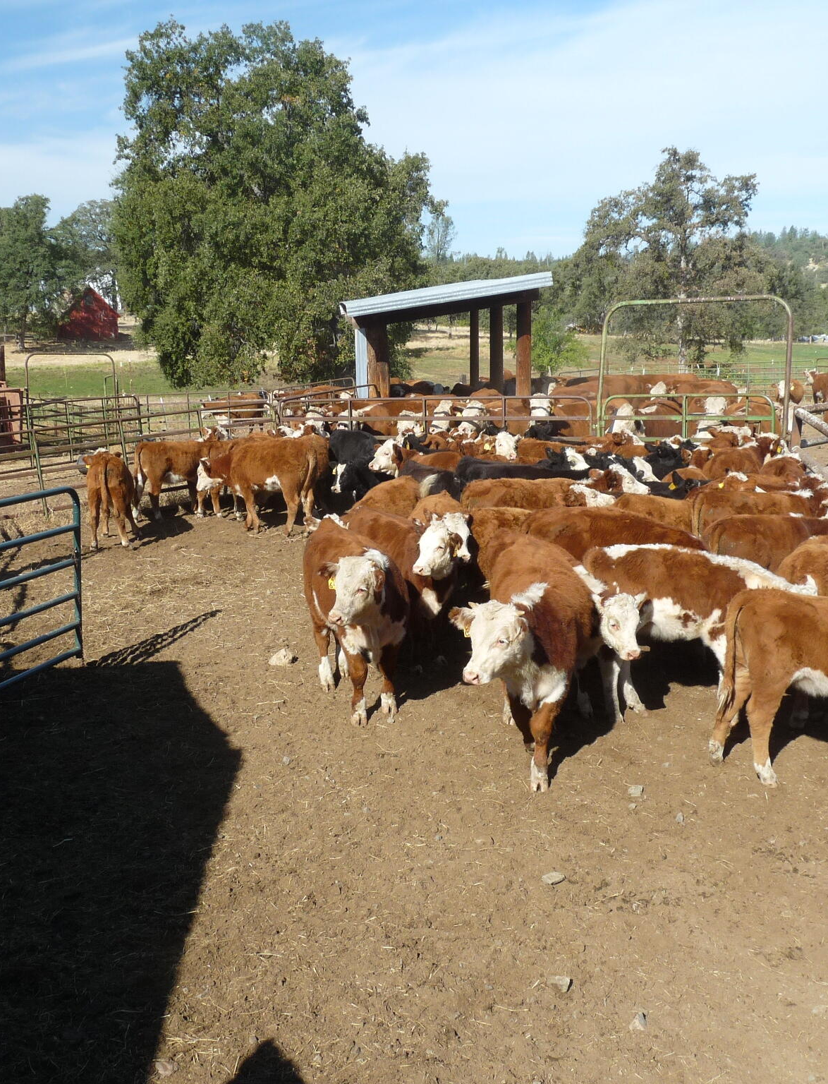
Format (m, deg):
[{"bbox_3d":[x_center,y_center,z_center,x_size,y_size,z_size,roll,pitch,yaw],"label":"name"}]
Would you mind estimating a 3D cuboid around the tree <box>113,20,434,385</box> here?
[{"bbox_3d":[-5.500,-13.132,44.285,12.400,13.600,11.800,0,11,0],"label":"tree"}]

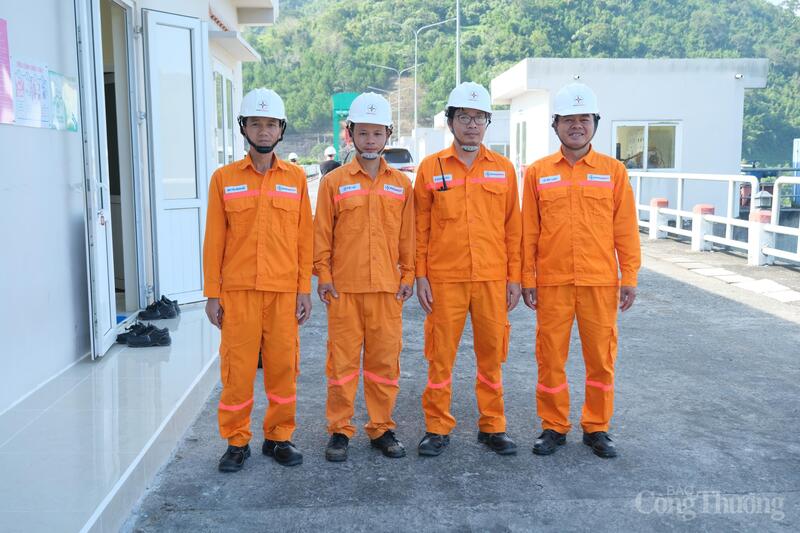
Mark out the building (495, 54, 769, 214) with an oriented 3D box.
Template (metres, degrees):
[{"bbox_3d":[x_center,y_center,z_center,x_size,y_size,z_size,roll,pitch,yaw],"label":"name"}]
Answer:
[{"bbox_3d":[6.235,-3.601,22.671,6.305,4.128,5.000,-1,7,-4],"label":"building"}]

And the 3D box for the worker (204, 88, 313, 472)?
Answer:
[{"bbox_3d":[-0.641,0.053,3.592,0.510,1.716,0.310,-1,7,-5],"label":"worker"}]

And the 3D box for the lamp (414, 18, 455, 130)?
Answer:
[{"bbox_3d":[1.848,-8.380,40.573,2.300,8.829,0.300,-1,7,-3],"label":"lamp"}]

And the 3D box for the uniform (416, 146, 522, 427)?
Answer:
[{"bbox_3d":[0.327,0.123,3.769,0.490,1.411,0.270,-1,7,-3],"label":"uniform"}]

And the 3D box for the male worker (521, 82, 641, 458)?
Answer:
[{"bbox_3d":[0.844,0.017,3.690,0.565,1.735,0.310,0,7,8],"label":"male worker"}]

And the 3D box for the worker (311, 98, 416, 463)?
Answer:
[{"bbox_3d":[-0.172,0.048,3.704,0.465,1.714,0.310,-1,7,-4],"label":"worker"}]

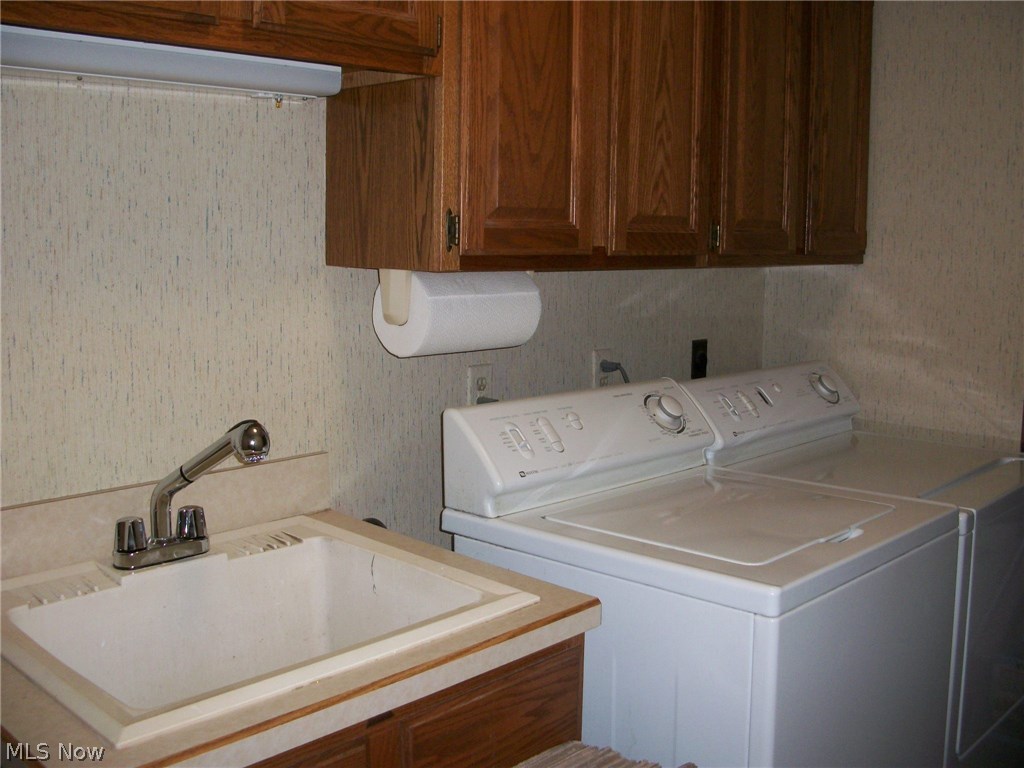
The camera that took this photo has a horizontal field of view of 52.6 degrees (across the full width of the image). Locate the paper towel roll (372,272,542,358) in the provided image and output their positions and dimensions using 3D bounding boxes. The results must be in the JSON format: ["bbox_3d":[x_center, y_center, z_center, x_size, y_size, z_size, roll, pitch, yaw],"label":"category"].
[{"bbox_3d":[-0.100,-0.139,1.947,0.278,0.160,0.160,-7,10,-44],"label":"paper towel roll"}]

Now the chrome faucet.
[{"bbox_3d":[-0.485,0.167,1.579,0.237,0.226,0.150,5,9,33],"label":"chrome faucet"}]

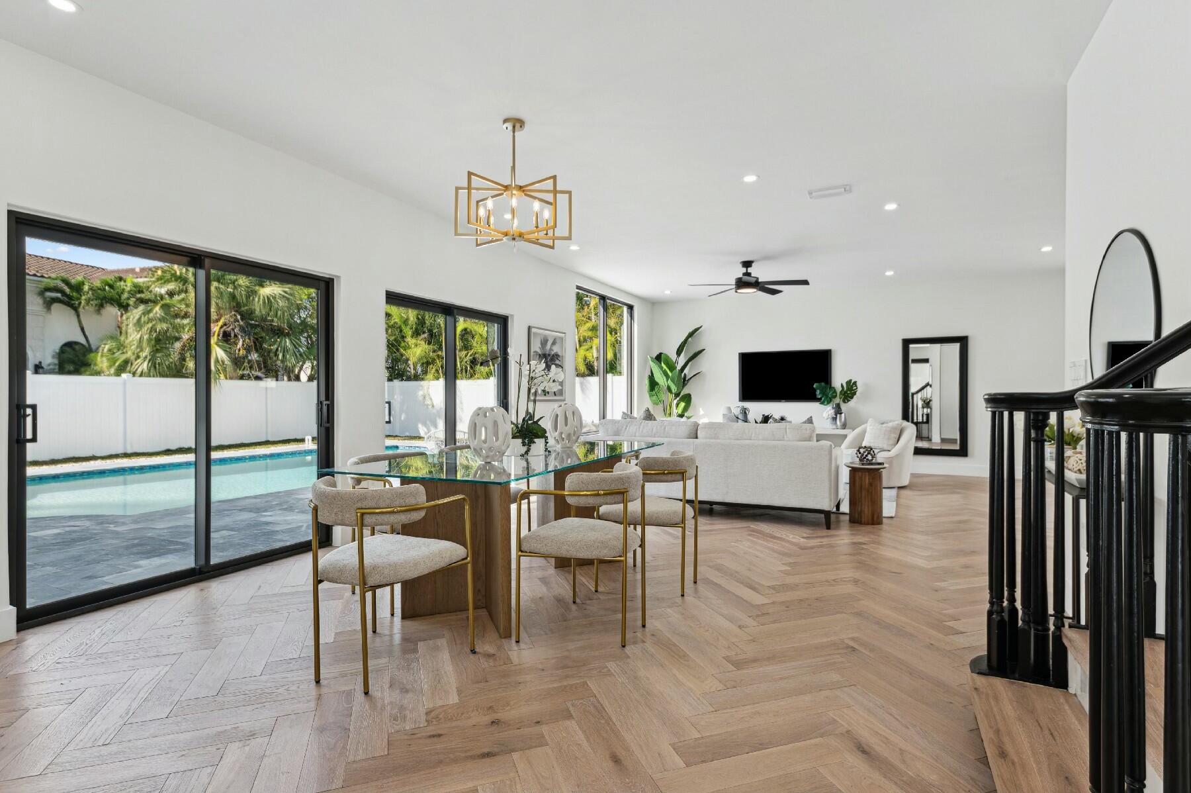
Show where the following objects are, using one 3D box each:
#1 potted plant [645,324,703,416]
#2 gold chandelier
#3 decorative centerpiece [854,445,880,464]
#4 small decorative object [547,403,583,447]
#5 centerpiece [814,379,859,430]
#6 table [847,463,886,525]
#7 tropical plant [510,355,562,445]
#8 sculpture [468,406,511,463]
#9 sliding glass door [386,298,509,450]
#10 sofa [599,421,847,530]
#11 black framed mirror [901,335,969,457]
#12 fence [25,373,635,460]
[{"bbox_3d":[1.276,-0.023,9.733,0.900,2.220,0.800,0,0,26],"label":"potted plant"},{"bbox_3d":[-0.493,-1.297,3.589,0.700,0.734,0.660,0,0,3],"label":"gold chandelier"},{"bbox_3d":[2.489,0.534,5.463,0.174,0.164,0.174,0,0,26],"label":"decorative centerpiece"},{"bbox_3d":[-0.220,0.210,4.260,0.240,0.315,0.240,0,0,0],"label":"small decorative object"},{"bbox_3d":[3.678,0.113,9.109,0.615,0.763,0.377,0,0,26],"label":"centerpiece"},{"bbox_3d":[2.489,0.898,5.465,0.367,0.523,0.367,0,0,26],"label":"table"},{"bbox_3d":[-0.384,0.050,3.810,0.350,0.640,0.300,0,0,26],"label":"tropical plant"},{"bbox_3d":[-0.664,0.238,3.738,0.268,0.342,0.268,0,0,0],"label":"sculpture"},{"bbox_3d":[-1.424,0.116,5.737,0.110,2.000,1.860,0,0,26],"label":"sliding glass door"},{"bbox_3d":[1.124,0.693,5.992,2.420,0.860,0.960,0,0,26],"label":"sofa"},{"bbox_3d":[4.893,0.001,8.595,0.830,1.710,0.050,0,0,26],"label":"black framed mirror"},{"bbox_3d":[-5.519,0.434,13.660,10.600,1.870,10.200,0,0,26],"label":"fence"}]

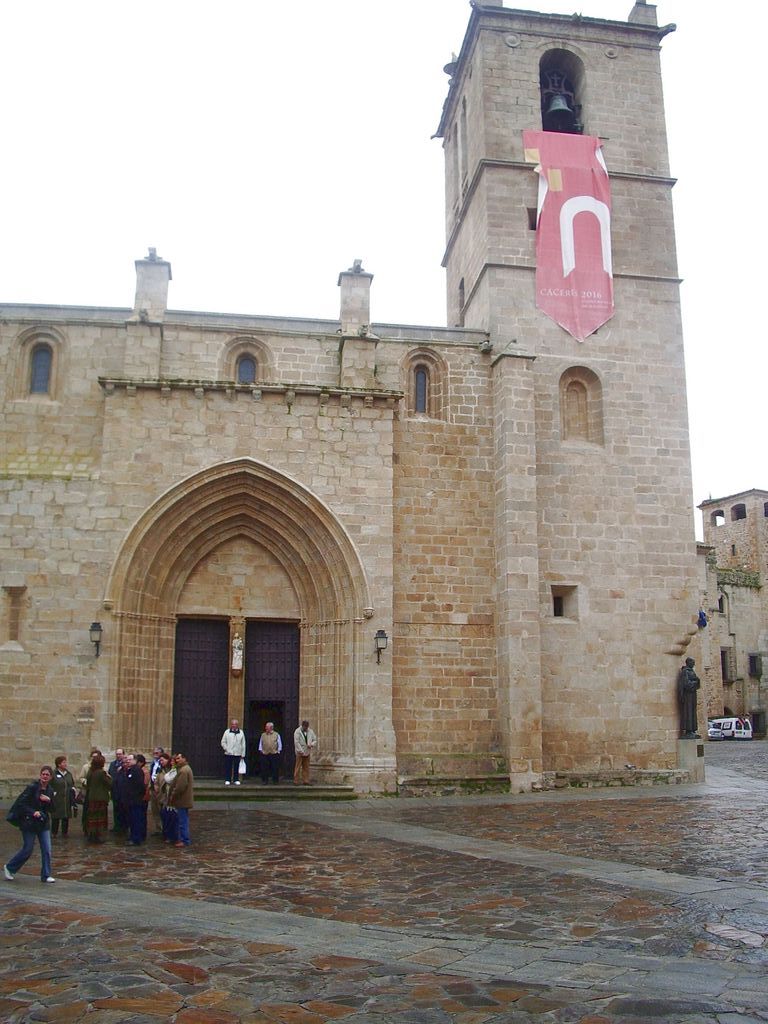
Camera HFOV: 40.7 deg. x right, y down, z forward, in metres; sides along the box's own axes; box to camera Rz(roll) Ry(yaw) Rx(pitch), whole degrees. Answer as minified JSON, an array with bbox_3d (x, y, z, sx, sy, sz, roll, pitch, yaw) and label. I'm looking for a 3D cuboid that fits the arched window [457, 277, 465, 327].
[{"bbox_3d":[2.743,-7.428,36.886,0.300,1.600,0.800,2,-12,-8],"label":"arched window"}]

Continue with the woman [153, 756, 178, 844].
[{"bbox_3d":[-4.054,5.340,19.300,0.400,1.630,0.480,5,-13,-21],"label":"woman"}]

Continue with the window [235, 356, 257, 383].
[{"bbox_3d":[-4.311,-4.173,32.525,0.591,1.617,0.250,2,-11,-9],"label":"window"}]

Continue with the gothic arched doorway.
[{"bbox_3d":[-4.075,3.073,29.442,7.223,8.945,2.100,2,-11,-9],"label":"gothic arched doorway"}]

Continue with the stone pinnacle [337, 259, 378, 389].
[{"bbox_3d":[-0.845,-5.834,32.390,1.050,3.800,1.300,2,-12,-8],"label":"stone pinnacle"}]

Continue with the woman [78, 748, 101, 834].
[{"bbox_3d":[-5.678,5.436,20.100,0.500,1.620,0.380,5,-13,-23],"label":"woman"}]

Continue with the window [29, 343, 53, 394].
[{"bbox_3d":[-10.234,-4.281,30.892,0.700,1.550,0.300,2,-12,-8],"label":"window"}]

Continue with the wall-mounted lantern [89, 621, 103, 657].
[{"bbox_3d":[-7.629,3.388,27.439,0.370,0.903,0.560,2,-11,-9],"label":"wall-mounted lantern"}]

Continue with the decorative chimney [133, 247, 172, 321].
[{"bbox_3d":[-7.199,-7.074,32.197,1.080,2.050,1.000,2,-12,-8],"label":"decorative chimney"}]

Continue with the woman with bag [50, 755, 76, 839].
[{"bbox_3d":[-6.520,5.767,21.046,0.480,1.573,0.340,7,-13,-31],"label":"woman with bag"}]

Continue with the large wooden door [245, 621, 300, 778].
[{"bbox_3d":[-3.257,5.435,30.261,1.597,4.507,0.150,2,-11,-9],"label":"large wooden door"}]

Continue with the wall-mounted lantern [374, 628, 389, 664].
[{"bbox_3d":[-0.083,3.738,28.589,0.370,0.943,0.560,2,-11,-9],"label":"wall-mounted lantern"}]

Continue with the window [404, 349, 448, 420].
[{"bbox_3d":[1.338,-4.015,32.601,1.350,2.200,0.450,2,-12,-8],"label":"window"}]

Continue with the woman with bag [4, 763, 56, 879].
[{"bbox_3d":[-5.110,4.485,14.945,0.600,1.564,0.450,-7,-13,31],"label":"woman with bag"}]

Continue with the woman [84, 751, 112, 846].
[{"bbox_3d":[-5.331,5.340,19.300,0.520,1.630,0.400,2,-12,-10],"label":"woman"}]

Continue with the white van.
[{"bbox_3d":[28.142,17.747,84.843,1.700,1.820,4.100,3,-11,-18],"label":"white van"}]

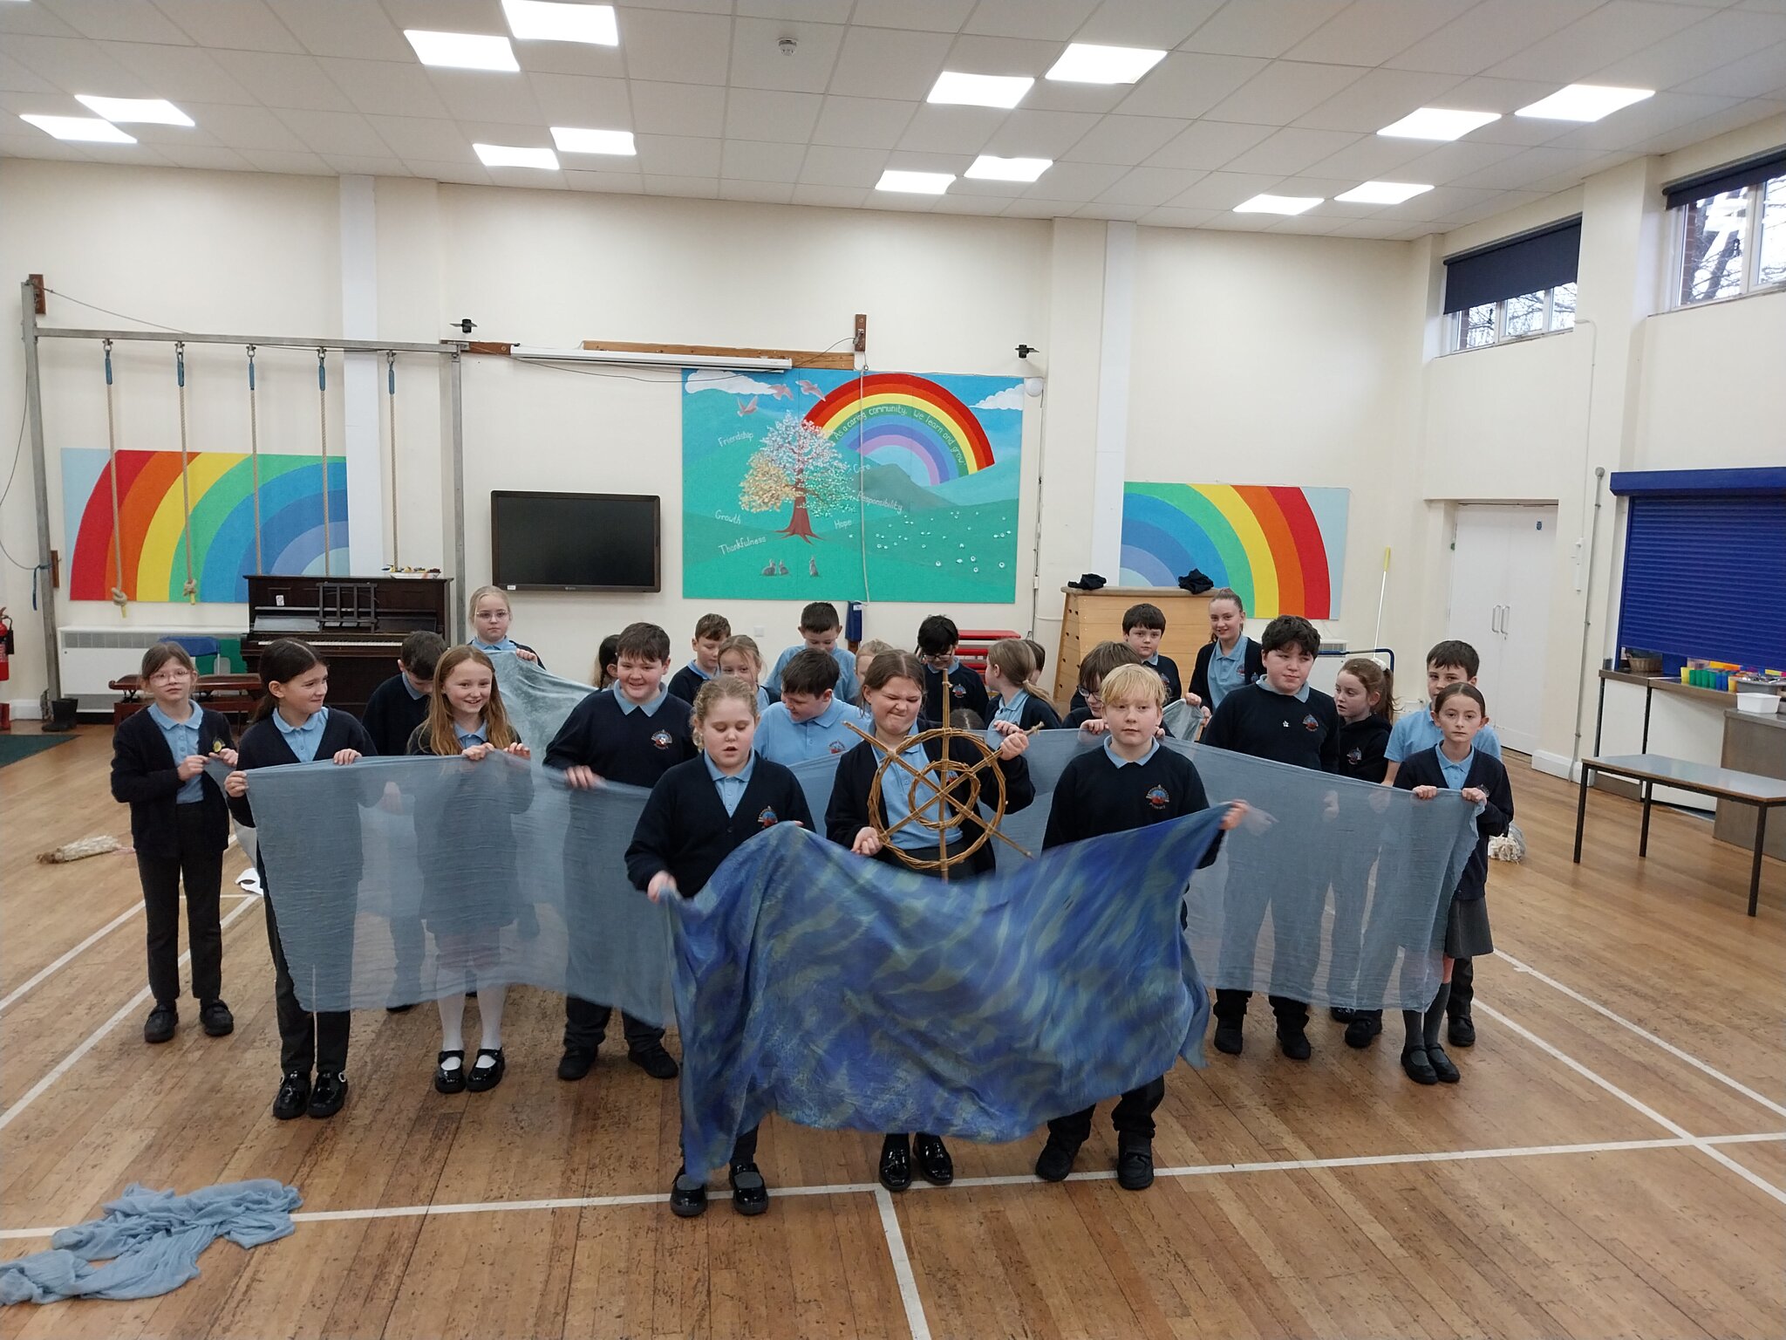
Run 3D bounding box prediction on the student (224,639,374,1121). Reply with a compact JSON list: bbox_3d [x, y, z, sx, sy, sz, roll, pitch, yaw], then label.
[{"bbox_3d":[-1.804,0.636,4.135,0.450,1.470,0.370,-1,7,-21],"label":"student"}]

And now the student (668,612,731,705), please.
[{"bbox_3d":[-0.827,0.453,6.076,0.420,1.430,0.320,-1,7,-17],"label":"student"}]

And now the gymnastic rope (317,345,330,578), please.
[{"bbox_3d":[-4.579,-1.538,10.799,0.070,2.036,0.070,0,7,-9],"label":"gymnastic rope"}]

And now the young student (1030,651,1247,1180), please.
[{"bbox_3d":[0.667,0.734,3.791,0.540,1.480,0.400,3,7,10],"label":"young student"}]

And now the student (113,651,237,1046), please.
[{"bbox_3d":[-2.513,0.596,4.693,0.440,1.380,0.360,-3,8,-31],"label":"student"}]

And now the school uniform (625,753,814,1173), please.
[{"bbox_3d":[-0.455,0.786,3.570,0.470,1.130,0.320,1,7,-6],"label":"school uniform"}]

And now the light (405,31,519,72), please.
[{"bbox_3d":[-2.442,-3.537,7.658,0.585,0.040,0.585,0,7,-9],"label":"light"}]

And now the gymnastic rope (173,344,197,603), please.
[{"bbox_3d":[-5.615,-1.553,10.671,0.110,2.030,0.110,0,7,-9],"label":"gymnastic rope"}]

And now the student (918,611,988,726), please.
[{"bbox_3d":[0.220,0.471,6.006,0.430,1.450,0.340,2,7,3],"label":"student"}]

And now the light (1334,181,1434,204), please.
[{"bbox_3d":[3.809,-3.718,10.432,0.590,0.050,0.590,0,7,-9],"label":"light"}]

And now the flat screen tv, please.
[{"bbox_3d":[-2.660,-1.080,11.329,1.378,0.807,0.090,0,7,-9],"label":"flat screen tv"}]

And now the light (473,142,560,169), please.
[{"bbox_3d":[-2.801,-3.830,10.012,0.585,0.040,0.585,0,7,-9],"label":"light"}]

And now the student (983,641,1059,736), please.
[{"bbox_3d":[0.512,0.563,5.553,0.360,1.390,0.410,-5,10,-43],"label":"student"}]

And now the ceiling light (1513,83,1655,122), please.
[{"bbox_3d":[4.170,-3.404,8.065,0.600,0.050,0.600,1,7,-9],"label":"ceiling light"}]

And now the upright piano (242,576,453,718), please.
[{"bbox_3d":[-4.278,-0.097,10.588,1.497,1.241,0.620,0,7,-9],"label":"upright piano"}]

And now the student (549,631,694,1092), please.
[{"bbox_3d":[-0.892,0.601,4.464,0.520,1.500,0.400,0,7,-13],"label":"student"}]

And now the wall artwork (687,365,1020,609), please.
[{"bbox_3d":[-0.335,-1.577,11.677,2.950,1.966,0.040,0,7,-9],"label":"wall artwork"}]

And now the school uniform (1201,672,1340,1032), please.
[{"bbox_3d":[1.359,0.679,4.849,0.520,1.310,0.320,1,7,-2],"label":"school uniform"}]

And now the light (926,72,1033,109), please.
[{"bbox_3d":[0.522,-3.509,8.110,0.600,0.050,0.600,1,7,-9],"label":"light"}]

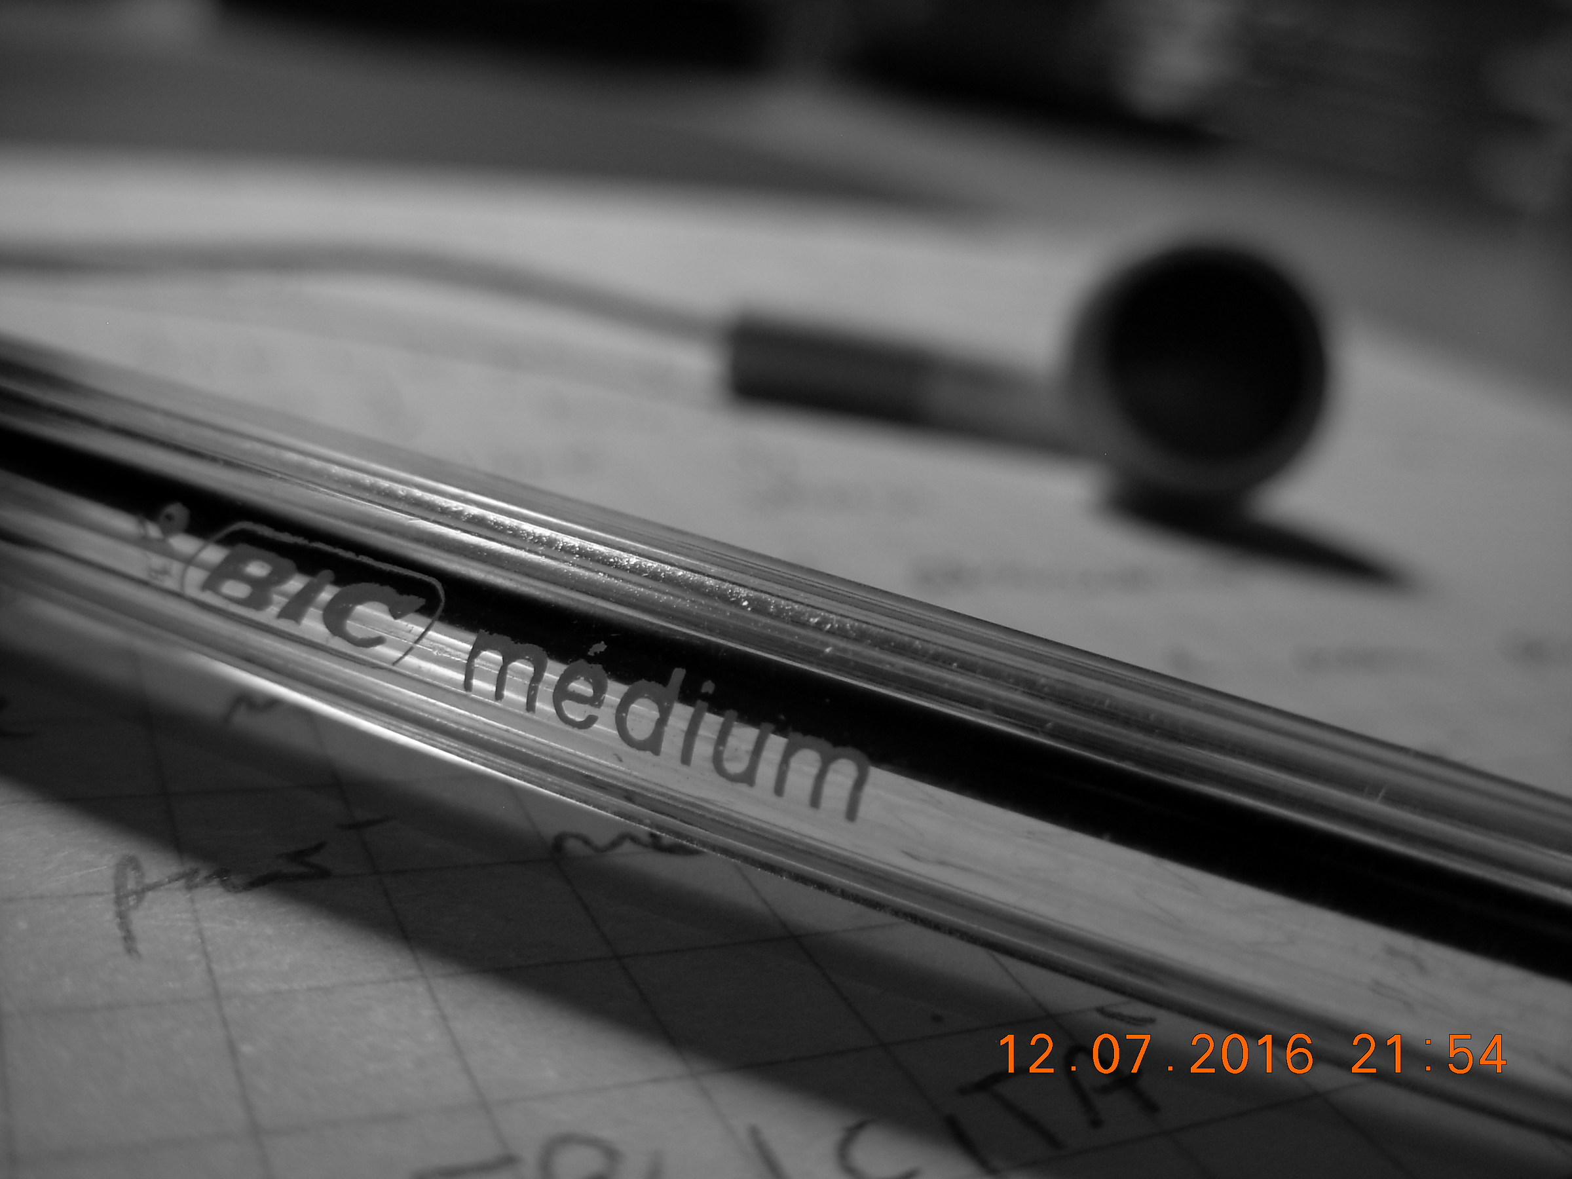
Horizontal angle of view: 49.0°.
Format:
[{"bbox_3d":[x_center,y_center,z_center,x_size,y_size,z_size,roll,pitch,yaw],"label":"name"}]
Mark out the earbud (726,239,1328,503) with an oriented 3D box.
[{"bbox_3d":[0.015,-0.015,0.108,0.036,0.016,0.015,9,8,0],"label":"earbud"}]

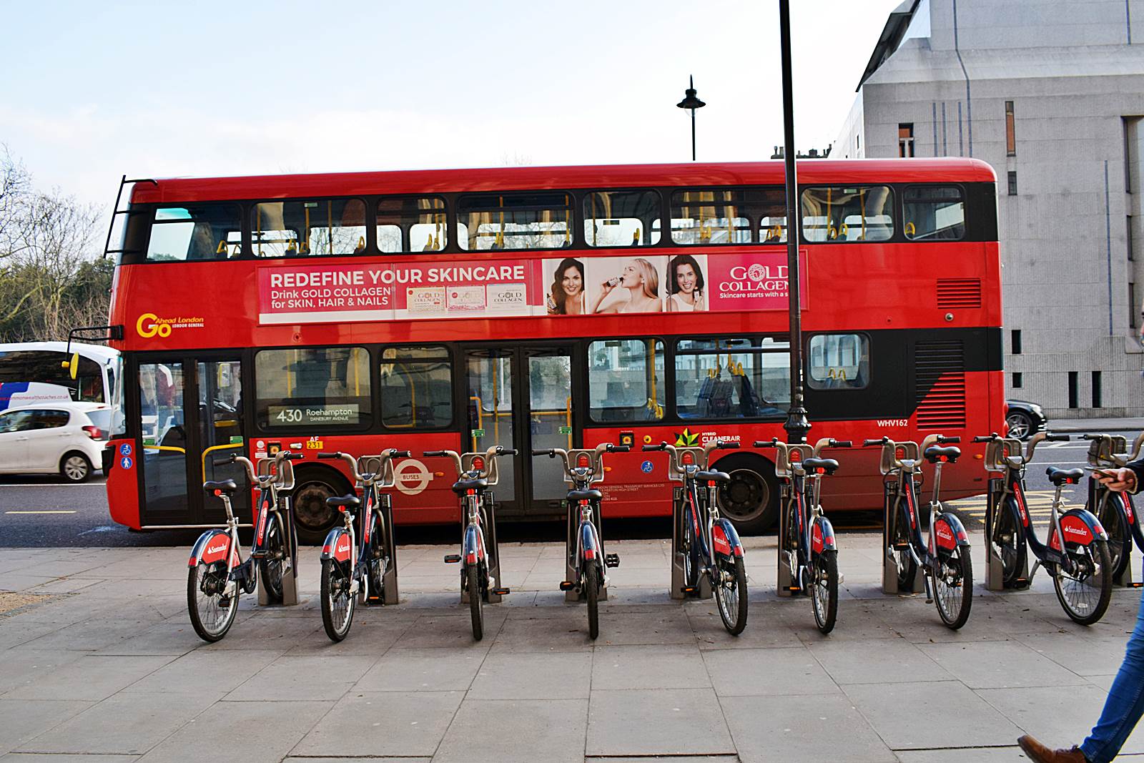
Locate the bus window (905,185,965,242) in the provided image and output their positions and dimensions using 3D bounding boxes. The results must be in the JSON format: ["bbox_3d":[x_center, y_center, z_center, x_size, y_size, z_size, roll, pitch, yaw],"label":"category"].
[{"bbox_3d":[4.136,-1.914,10.896,0.686,0.601,0.060,-2,1,-1],"label":"bus window"}]

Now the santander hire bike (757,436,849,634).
[{"bbox_3d":[1.559,0.949,6.231,0.660,1.120,1.800,-2,0,4],"label":"santander hire bike"}]

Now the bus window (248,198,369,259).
[{"bbox_3d":[-3.023,-1.759,10.950,1.318,0.642,0.060,-2,-1,0],"label":"bus window"}]

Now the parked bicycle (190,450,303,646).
[{"bbox_3d":[-2.154,1.050,6.388,0.660,1.120,1.760,-2,-1,6],"label":"parked bicycle"}]

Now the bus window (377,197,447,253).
[{"bbox_3d":[-1.811,-1.770,10.822,0.782,0.615,0.060,-2,1,-1],"label":"bus window"}]

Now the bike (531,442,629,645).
[{"bbox_3d":[0.098,0.983,6.198,0.660,1.120,1.760,-1,-1,-2],"label":"bike"}]

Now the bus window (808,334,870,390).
[{"bbox_3d":[3.052,-0.224,10.885,0.686,0.623,0.060,-2,1,-1],"label":"bus window"}]

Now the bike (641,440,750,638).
[{"bbox_3d":[0.881,0.962,6.199,0.660,1.120,1.760,-1,-1,-8],"label":"bike"}]

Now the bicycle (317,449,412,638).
[{"bbox_3d":[-1.437,1.039,6.384,0.660,1.120,1.800,-2,0,1],"label":"bicycle"}]

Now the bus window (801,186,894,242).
[{"bbox_3d":[3.167,-1.918,10.950,1.051,0.618,0.060,-2,-1,0],"label":"bus window"}]

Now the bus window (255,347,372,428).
[{"bbox_3d":[-2.935,0.071,10.813,1.313,0.884,0.060,-2,1,-1],"label":"bus window"}]

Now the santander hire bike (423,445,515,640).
[{"bbox_3d":[-0.621,1.004,6.250,0.660,1.120,1.760,-1,-1,-6],"label":"santander hire bike"}]

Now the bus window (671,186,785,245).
[{"bbox_3d":[1.798,-1.879,10.867,1.354,0.621,0.060,-2,1,-1],"label":"bus window"}]

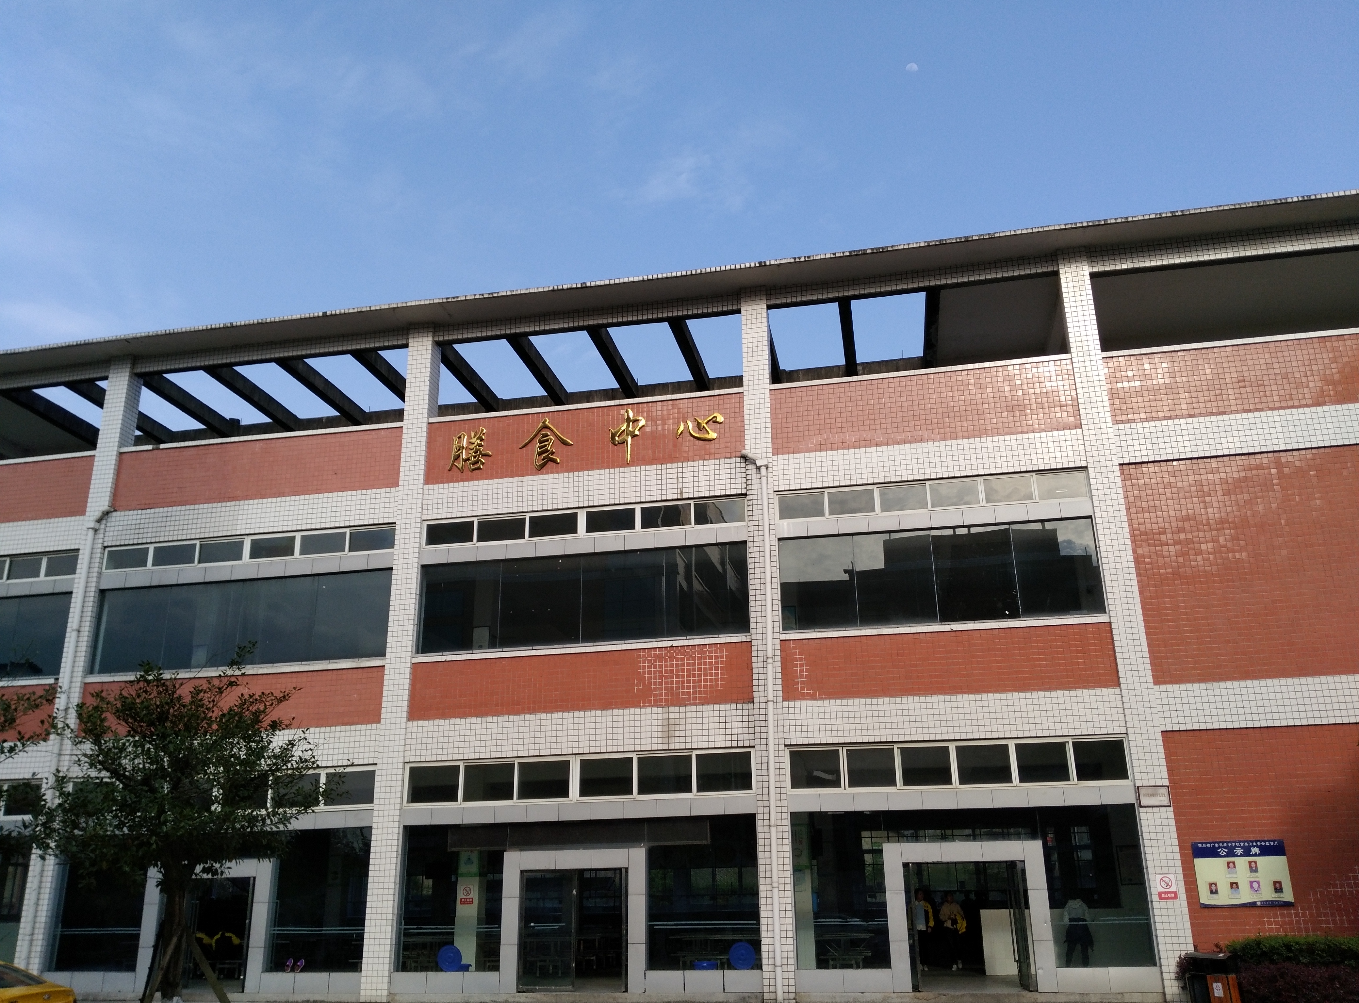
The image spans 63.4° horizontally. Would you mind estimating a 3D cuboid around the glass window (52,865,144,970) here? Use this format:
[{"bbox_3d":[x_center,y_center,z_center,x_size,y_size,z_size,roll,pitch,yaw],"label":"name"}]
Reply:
[{"bbox_3d":[-11.662,8.238,22.071,1.712,2.159,0.060,-5,-19,11],"label":"glass window"}]

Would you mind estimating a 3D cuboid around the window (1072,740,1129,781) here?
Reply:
[{"bbox_3d":[7.430,4.569,19.391,0.855,0.685,0.083,-5,-19,10],"label":"window"}]

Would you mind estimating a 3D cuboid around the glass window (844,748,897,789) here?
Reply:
[{"bbox_3d":[3.479,4.853,19.983,0.867,0.687,0.100,-5,-19,11],"label":"glass window"}]

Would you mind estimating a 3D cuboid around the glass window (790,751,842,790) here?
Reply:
[{"bbox_3d":[2.480,4.911,20.179,0.935,0.673,0.100,-5,-19,11],"label":"glass window"}]

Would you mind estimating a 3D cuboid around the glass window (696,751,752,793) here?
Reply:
[{"bbox_3d":[0.826,5.046,20.489,1.041,0.719,0.100,-5,-19,11],"label":"glass window"}]

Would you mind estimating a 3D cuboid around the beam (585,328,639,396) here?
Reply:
[{"bbox_3d":[-1.537,-3.308,25.561,0.250,0.360,3.675,-5,-19,11],"label":"beam"}]

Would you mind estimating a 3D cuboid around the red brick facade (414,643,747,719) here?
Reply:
[{"bbox_3d":[-1.995,3.490,21.323,6.840,1.158,0.200,-5,-19,11],"label":"red brick facade"}]

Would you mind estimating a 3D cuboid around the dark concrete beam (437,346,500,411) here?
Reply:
[{"bbox_3d":[-5.164,-3.048,26.570,0.280,0.310,3.700,-5,-19,10],"label":"dark concrete beam"}]

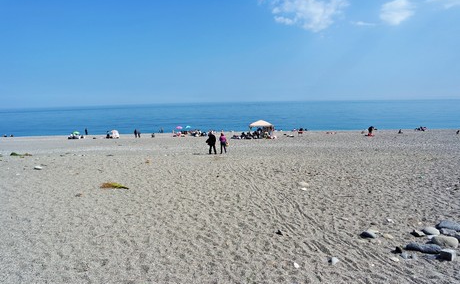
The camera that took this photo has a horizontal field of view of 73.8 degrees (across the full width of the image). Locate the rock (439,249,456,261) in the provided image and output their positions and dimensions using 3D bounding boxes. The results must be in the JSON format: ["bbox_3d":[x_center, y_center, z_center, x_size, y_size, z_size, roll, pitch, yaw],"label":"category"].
[{"bbox_3d":[4.492,2.341,6.327,0.277,0.137,0.180,5,9,38],"label":"rock"}]

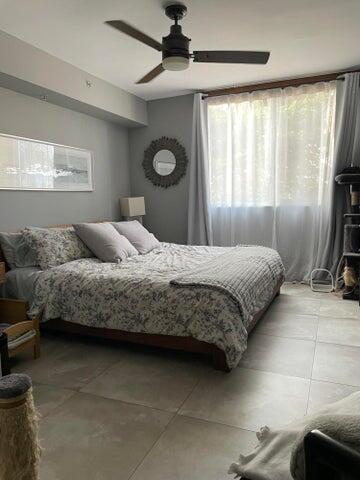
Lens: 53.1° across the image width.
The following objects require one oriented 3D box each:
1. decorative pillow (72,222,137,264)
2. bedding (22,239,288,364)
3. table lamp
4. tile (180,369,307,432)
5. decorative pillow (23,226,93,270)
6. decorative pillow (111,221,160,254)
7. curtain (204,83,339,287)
[{"bbox_3d":[-0.682,0.002,3.330,0.170,0.460,0.480,-47,-12,21],"label":"decorative pillow"},{"bbox_3d":[0.020,0.374,3.351,1.660,0.500,2.100,2,7,23],"label":"bedding"},{"bbox_3d":[-0.633,-0.335,4.995,0.260,0.500,0.260,-6,9,-39],"label":"table lamp"},{"bbox_3d":[0.378,0.851,1.968,0.602,0.015,0.602,2,7,23],"label":"tile"},{"bbox_3d":[-1.021,0.035,3.095,0.180,0.430,0.660,-36,-8,23],"label":"decorative pillow"},{"bbox_3d":[-0.446,-0.048,3.759,0.170,0.460,0.480,-47,-12,21],"label":"decorative pillow"},{"bbox_3d":[1.083,-0.646,4.512,1.560,2.350,0.120,2,7,23],"label":"curtain"}]

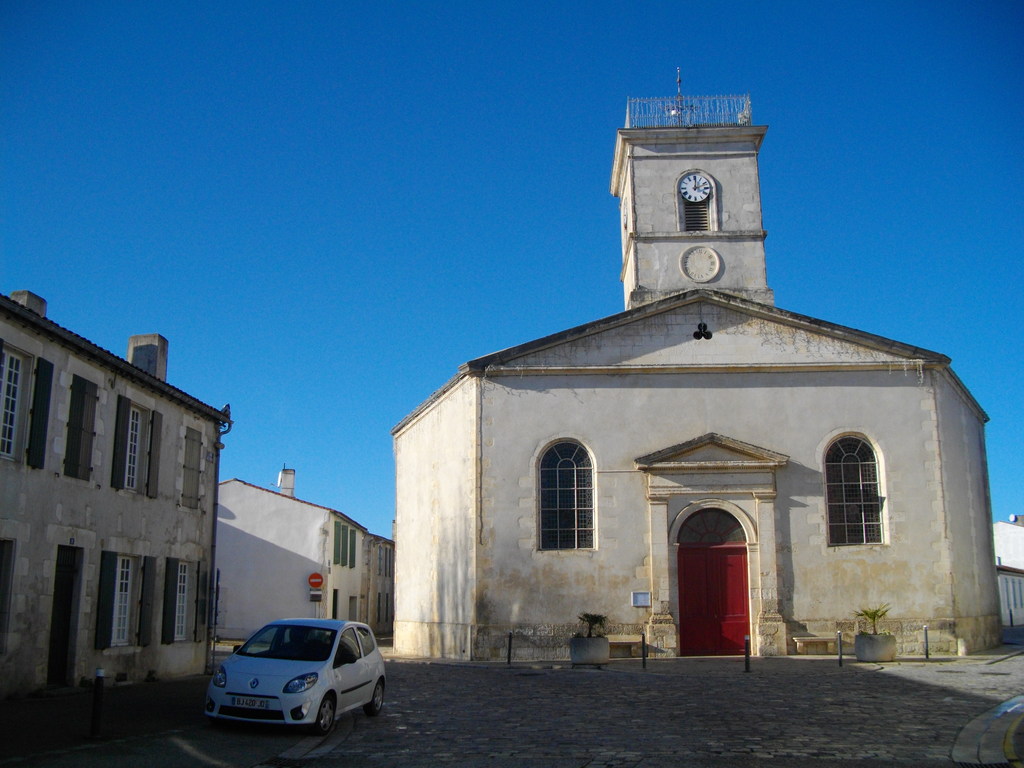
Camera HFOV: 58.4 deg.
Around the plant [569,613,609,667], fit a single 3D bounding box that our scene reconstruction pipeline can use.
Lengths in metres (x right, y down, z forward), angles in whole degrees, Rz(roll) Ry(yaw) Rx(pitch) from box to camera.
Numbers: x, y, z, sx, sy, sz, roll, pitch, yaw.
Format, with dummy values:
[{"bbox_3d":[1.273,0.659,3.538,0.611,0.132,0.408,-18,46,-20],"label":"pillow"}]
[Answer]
[{"bbox_3d":[2.036,6.705,24.011,1.060,1.376,1.060,-1,-13,1],"label":"plant"}]

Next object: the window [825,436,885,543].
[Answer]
[{"bbox_3d":[10.120,3.175,27.274,1.571,3.190,0.250,-1,-13,1],"label":"window"}]

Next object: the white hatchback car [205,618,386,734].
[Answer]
[{"bbox_3d":[-3.084,4.264,13.754,1.660,1.470,3.600,1,-12,10],"label":"white hatchback car"}]

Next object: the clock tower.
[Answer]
[{"bbox_3d":[6.301,-5.861,33.296,5.061,7.900,5.061,-1,-13,1],"label":"clock tower"}]

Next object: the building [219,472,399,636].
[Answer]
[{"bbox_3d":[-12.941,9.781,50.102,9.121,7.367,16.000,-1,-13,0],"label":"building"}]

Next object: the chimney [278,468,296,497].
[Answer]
[{"bbox_3d":[-10.602,4.799,43.884,0.641,1.331,0.700,-1,-13,0],"label":"chimney"}]

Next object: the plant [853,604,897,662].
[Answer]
[{"bbox_3d":[9.643,6.587,24.327,1.114,1.511,1.114,-1,-13,1],"label":"plant"}]

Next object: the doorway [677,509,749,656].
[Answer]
[{"bbox_3d":[5.849,5.787,26.895,2.113,4.206,0.450,-1,-13,1],"label":"doorway"}]

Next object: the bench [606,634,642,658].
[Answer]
[{"bbox_3d":[3.098,7.484,26.120,1.240,0.585,0.450,-1,-13,1],"label":"bench"}]

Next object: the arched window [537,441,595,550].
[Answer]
[{"bbox_3d":[1.633,3.328,27.442,1.622,3.268,0.250,-1,-13,1],"label":"arched window"}]

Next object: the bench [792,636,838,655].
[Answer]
[{"bbox_3d":[8.552,7.429,26.003,1.256,0.487,0.450,-1,-13,1],"label":"bench"}]

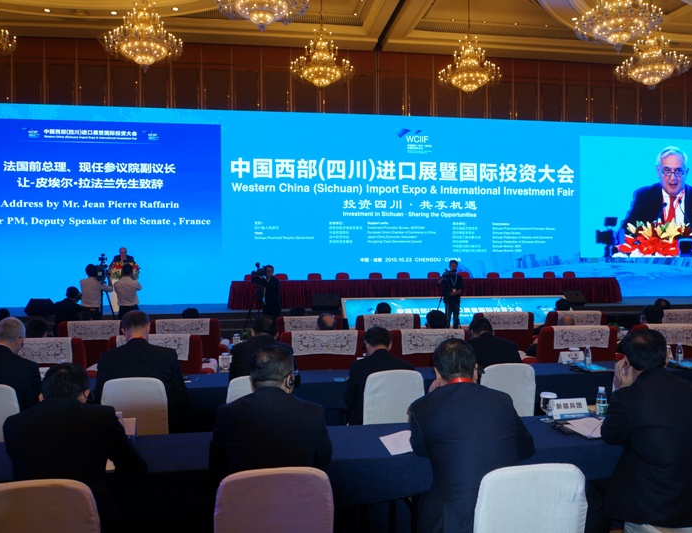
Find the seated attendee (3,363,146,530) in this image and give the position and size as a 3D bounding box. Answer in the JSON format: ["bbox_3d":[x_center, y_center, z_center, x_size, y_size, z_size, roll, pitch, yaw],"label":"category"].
[{"bbox_3d":[-1.102,1.026,2.578,0.560,1.270,0.780,0,1,-10],"label":"seated attendee"}]

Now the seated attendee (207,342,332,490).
[{"bbox_3d":[-0.360,0.995,2.757,0.550,1.320,0.780,0,1,-9],"label":"seated attendee"}]

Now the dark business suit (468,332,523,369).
[{"bbox_3d":[1.155,0.860,4.680,0.520,0.690,0.430,0,0,-9],"label":"dark business suit"}]

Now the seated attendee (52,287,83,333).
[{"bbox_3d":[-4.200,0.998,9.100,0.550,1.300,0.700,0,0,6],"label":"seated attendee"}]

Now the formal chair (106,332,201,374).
[{"bbox_3d":[-1.830,1.146,5.950,0.870,1.030,0.820,0,0,-9],"label":"formal chair"}]

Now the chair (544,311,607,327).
[{"bbox_3d":[2.960,1.100,8.280,0.870,1.030,0.820,0,0,-9],"label":"chair"}]

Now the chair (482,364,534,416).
[{"bbox_3d":[1.147,1.162,4.607,0.450,0.930,0.550,0,1,-13],"label":"chair"}]

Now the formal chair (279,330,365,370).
[{"bbox_3d":[-0.292,1.111,6.117,0.900,1.020,0.800,0,1,-9],"label":"formal chair"}]

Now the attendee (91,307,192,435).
[{"bbox_3d":[-1.397,0.974,4.338,0.580,1.340,0.850,0,1,-9],"label":"attendee"}]

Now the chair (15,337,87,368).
[{"bbox_3d":[-2.763,1.130,5.625,0.780,1.020,0.780,0,1,-9],"label":"chair"}]

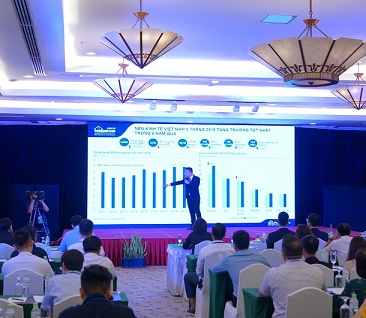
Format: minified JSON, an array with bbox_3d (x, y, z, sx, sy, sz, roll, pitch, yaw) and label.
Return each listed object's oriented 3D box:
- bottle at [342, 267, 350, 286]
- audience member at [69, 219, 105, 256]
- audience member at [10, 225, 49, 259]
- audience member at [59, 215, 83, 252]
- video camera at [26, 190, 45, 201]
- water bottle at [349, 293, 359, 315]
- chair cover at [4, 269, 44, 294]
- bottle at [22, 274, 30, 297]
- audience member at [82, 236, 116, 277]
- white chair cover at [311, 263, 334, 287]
[{"bbox_3d":[1.620,1.183,6.009,0.065,0.207,0.065,0,-3,-11],"label":"bottle"},{"bbox_3d":[-1.256,1.467,7.802,0.505,1.333,0.808,0,-3,-7],"label":"audience member"},{"bbox_3d":[-1.953,1.485,7.629,0.495,1.283,0.808,0,-3,-5],"label":"audience member"},{"bbox_3d":[-1.641,1.548,9.310,0.525,1.313,0.828,0,-3,-6],"label":"audience member"},{"bbox_3d":[-2.990,0.738,12.180,0.340,0.200,0.340,0,-2,-10],"label":"video camera"},{"bbox_3d":[1.389,1.199,4.857,0.067,0.215,0.067,0,-2,-10],"label":"water bottle"},{"bbox_3d":[-1.710,1.644,6.441,0.440,0.960,0.520,0,-2,-10],"label":"chair cover"},{"bbox_3d":[-1.444,1.165,5.497,0.065,0.207,0.065,0,-3,-11],"label":"bottle"},{"bbox_3d":[-0.960,1.476,6.497,0.500,1.300,0.750,0,-2,-9],"label":"audience member"},{"bbox_3d":[1.407,1.661,6.740,0.450,0.950,0.520,0,-2,-10],"label":"white chair cover"}]

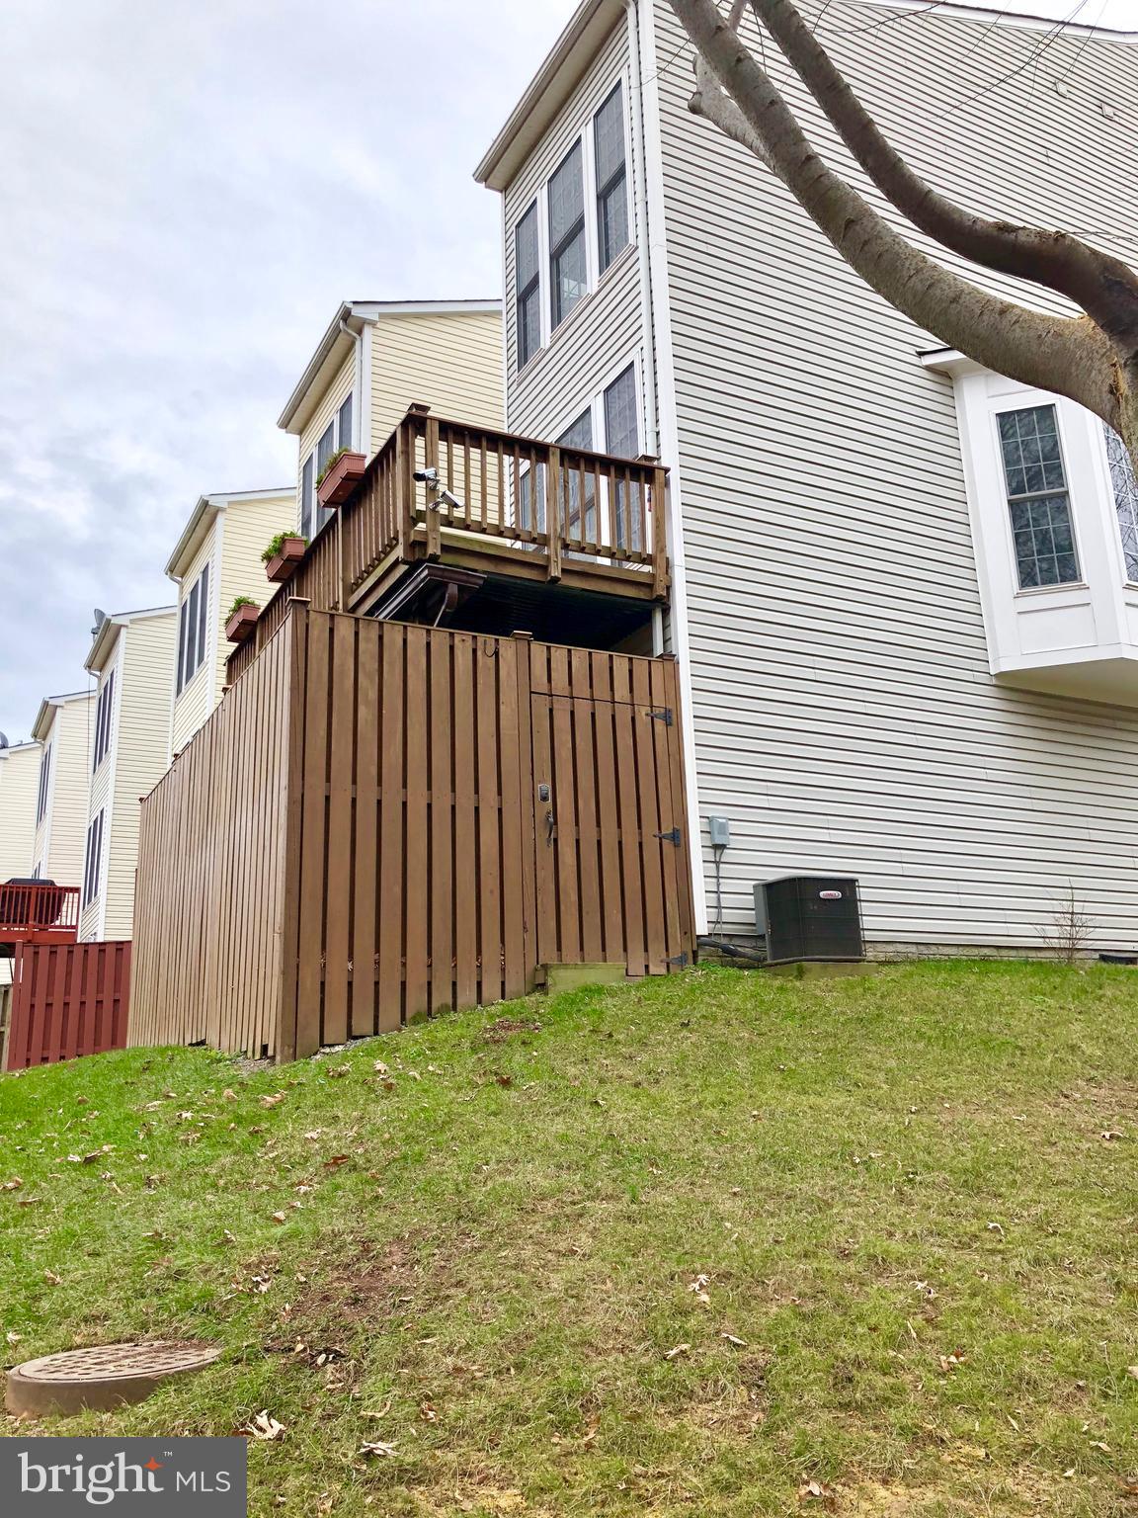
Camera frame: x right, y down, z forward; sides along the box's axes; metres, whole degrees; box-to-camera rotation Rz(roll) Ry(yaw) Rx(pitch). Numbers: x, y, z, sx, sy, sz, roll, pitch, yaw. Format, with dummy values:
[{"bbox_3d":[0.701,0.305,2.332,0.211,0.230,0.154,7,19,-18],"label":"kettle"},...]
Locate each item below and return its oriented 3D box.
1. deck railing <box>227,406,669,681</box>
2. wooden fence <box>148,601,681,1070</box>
[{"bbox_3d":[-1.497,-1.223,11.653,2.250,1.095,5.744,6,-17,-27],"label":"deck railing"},{"bbox_3d":[-1.809,1.234,10.853,3.025,2.987,5.863,6,-17,-27],"label":"wooden fence"}]

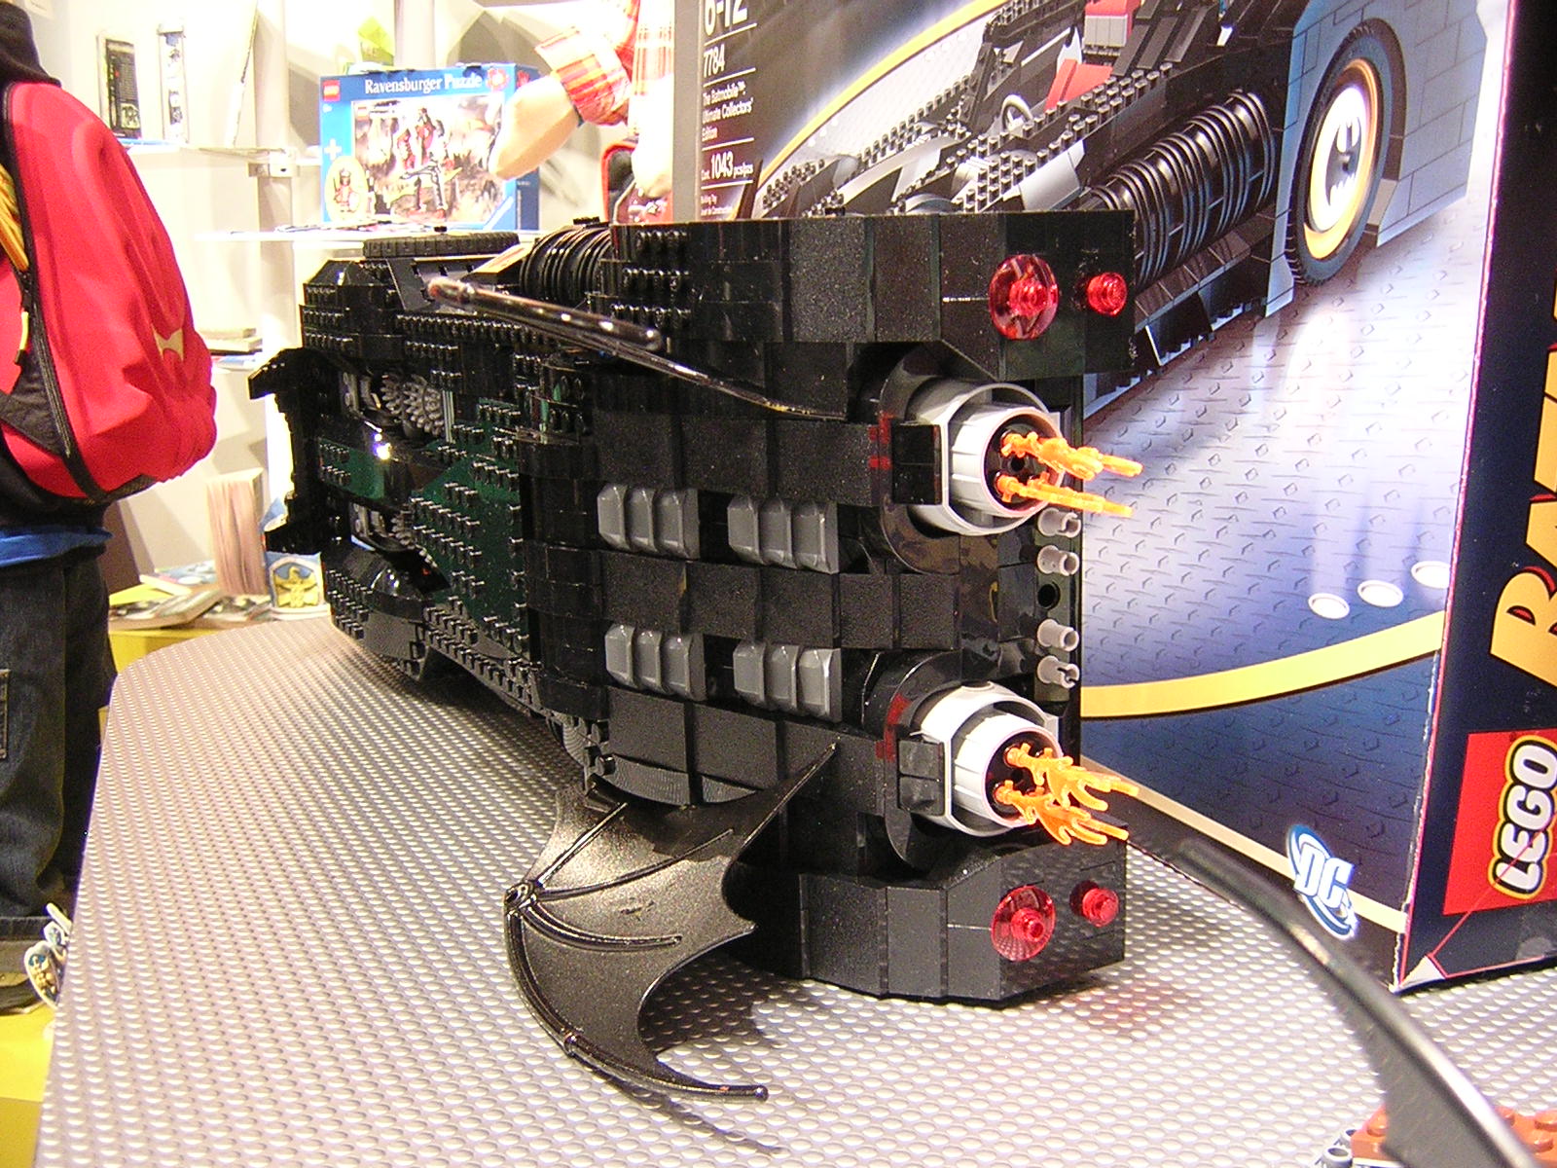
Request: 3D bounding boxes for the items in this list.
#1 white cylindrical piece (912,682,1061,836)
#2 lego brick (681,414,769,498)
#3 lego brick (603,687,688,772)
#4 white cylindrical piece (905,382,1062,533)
[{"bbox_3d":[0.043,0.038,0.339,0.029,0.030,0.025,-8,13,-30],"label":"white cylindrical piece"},{"bbox_3d":[-0.008,-0.028,0.345,0.025,0.016,0.010,8,15,39],"label":"lego brick"},{"bbox_3d":[-0.031,0.033,0.369,0.010,0.016,0.030,-8,13,-30],"label":"lego brick"},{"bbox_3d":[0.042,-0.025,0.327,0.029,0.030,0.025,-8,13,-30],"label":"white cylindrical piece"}]

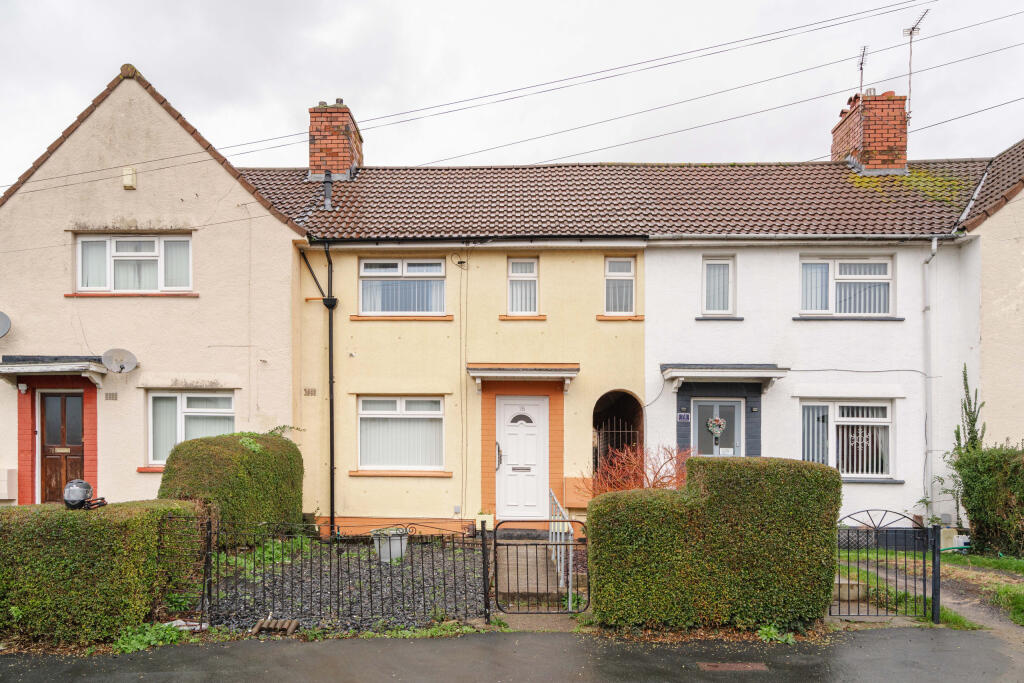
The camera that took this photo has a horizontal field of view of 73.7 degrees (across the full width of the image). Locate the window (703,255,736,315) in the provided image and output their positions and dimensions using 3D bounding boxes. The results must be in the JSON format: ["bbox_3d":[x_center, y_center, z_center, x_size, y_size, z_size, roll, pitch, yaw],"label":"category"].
[{"bbox_3d":[3.283,-0.881,10.860,0.512,0.910,0.100,0,0,4],"label":"window"}]

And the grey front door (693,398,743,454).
[{"bbox_3d":[3.386,1.935,11.220,0.855,2.013,0.100,0,0,0],"label":"grey front door"}]

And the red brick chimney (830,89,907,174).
[{"bbox_3d":[6.598,-3.670,12.648,0.800,1.580,1.300,0,0,4],"label":"red brick chimney"}]

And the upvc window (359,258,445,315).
[{"bbox_3d":[-1.803,-0.891,11.270,1.428,0.941,0.100,0,0,0],"label":"upvc window"}]

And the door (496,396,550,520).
[{"bbox_3d":[0.183,1.915,11.220,0.876,2.038,0.100,0,0,0],"label":"door"}]

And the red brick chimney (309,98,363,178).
[{"bbox_3d":[-3.560,-3.840,13.750,0.820,1.550,1.200,0,0,0],"label":"red brick chimney"}]

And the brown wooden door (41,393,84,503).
[{"bbox_3d":[-7.394,1.824,11.256,0.788,1.957,0.060,0,0,4],"label":"brown wooden door"}]

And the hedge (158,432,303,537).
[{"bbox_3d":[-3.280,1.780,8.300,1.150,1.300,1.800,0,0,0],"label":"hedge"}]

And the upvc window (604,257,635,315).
[{"bbox_3d":[1.784,-0.902,11.250,0.503,0.964,0.100,0,0,0],"label":"upvc window"}]

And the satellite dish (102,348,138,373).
[{"bbox_3d":[-5.935,0.288,10.350,0.540,0.400,0.280,0,0,-30],"label":"satellite dish"}]

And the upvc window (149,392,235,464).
[{"bbox_3d":[-5.198,1.419,11.082,1.464,1.198,0.100,0,0,4],"label":"upvc window"}]

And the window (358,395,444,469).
[{"bbox_3d":[-1.810,1.507,11.207,1.435,1.198,0.100,0,0,4],"label":"window"}]

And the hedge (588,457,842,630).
[{"bbox_3d":[1.969,1.950,6.950,2.328,1.560,0.900,0,0,4],"label":"hedge"}]

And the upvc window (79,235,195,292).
[{"bbox_3d":[-6.166,-1.264,11.150,1.976,0.918,0.100,0,0,4],"label":"upvc window"}]

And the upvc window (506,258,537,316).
[{"bbox_3d":[0.185,-0.898,11.250,0.503,0.956,0.100,0,0,0],"label":"upvc window"}]

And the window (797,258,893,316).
[{"bbox_3d":[5.250,-0.862,10.723,1.431,0.938,0.100,0,0,4],"label":"window"}]

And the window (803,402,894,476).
[{"bbox_3d":[5.484,1.608,11.200,1.501,1.263,0.100,0,0,0],"label":"window"}]

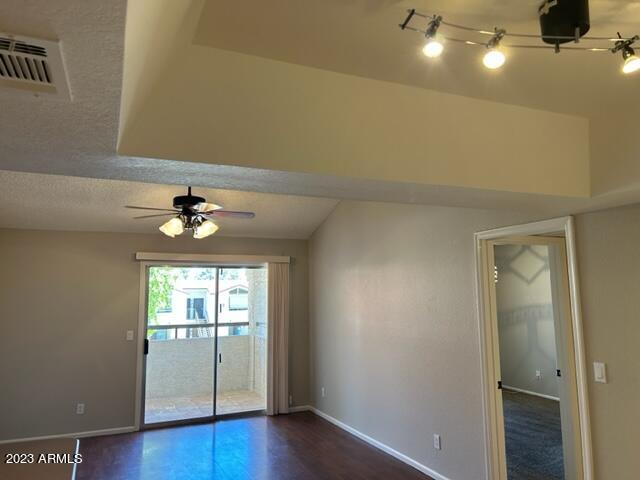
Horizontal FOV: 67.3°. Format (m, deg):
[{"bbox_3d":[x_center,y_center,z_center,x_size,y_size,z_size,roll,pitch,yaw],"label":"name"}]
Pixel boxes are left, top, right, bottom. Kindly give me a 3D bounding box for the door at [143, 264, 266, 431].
[{"bbox_3d":[-1.434,1.347,6.410,1.861,2.095,0.130,2,-7,-23],"label":"door"}]

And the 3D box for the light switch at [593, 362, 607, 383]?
[{"bbox_3d":[1.652,0.784,2.836,0.011,0.114,0.072,2,-7,-23],"label":"light switch"}]

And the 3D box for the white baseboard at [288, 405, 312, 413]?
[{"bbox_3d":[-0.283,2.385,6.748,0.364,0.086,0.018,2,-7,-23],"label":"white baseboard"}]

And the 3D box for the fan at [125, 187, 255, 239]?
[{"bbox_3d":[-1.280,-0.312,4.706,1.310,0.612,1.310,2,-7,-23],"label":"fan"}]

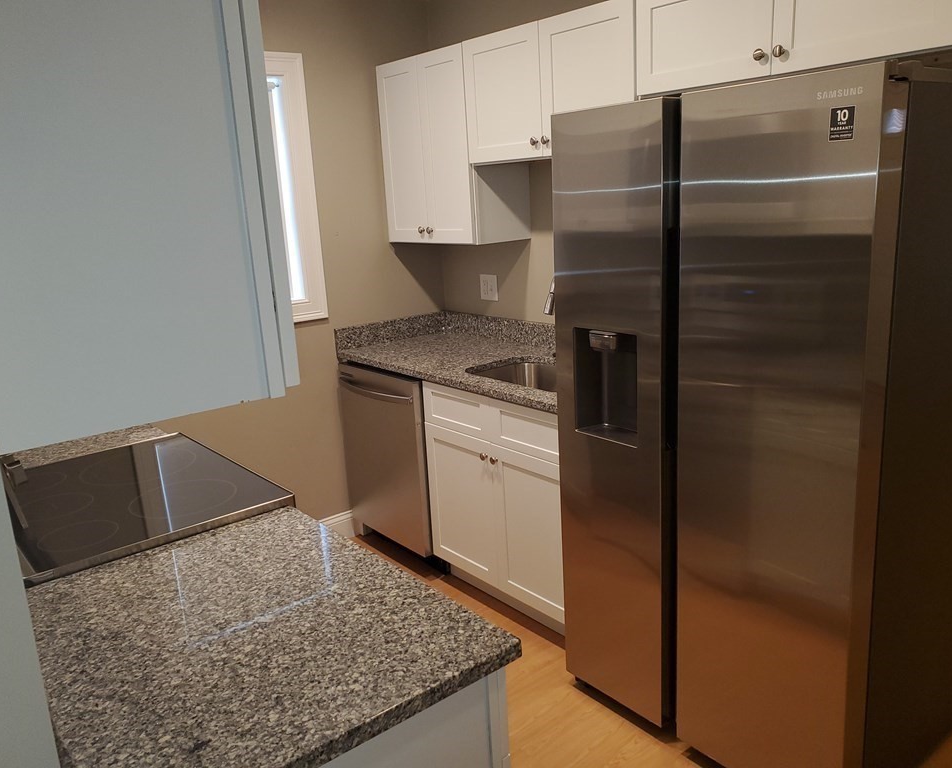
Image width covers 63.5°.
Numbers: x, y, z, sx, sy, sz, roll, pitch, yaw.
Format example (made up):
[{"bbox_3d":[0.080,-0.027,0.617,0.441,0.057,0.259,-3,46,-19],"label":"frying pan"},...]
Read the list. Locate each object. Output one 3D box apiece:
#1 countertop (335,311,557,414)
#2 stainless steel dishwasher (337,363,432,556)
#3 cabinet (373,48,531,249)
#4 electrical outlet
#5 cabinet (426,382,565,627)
[{"bbox_3d":[0.073,-0.134,3.187,0.644,0.134,1.465,-14,18,-38],"label":"countertop"},{"bbox_3d":[-0.200,0.288,3.579,0.640,0.819,0.602,-14,18,-38],"label":"stainless steel dishwasher"},{"bbox_3d":[-0.109,-1.023,3.384,0.335,0.768,0.621,-14,18,-38],"label":"cabinet"},{"bbox_3d":[0.059,-0.451,3.621,0.008,0.116,0.118,-14,18,-38],"label":"electrical outlet"},{"bbox_3d":[0.303,0.408,3.077,0.640,0.884,0.824,-14,18,-38],"label":"cabinet"}]

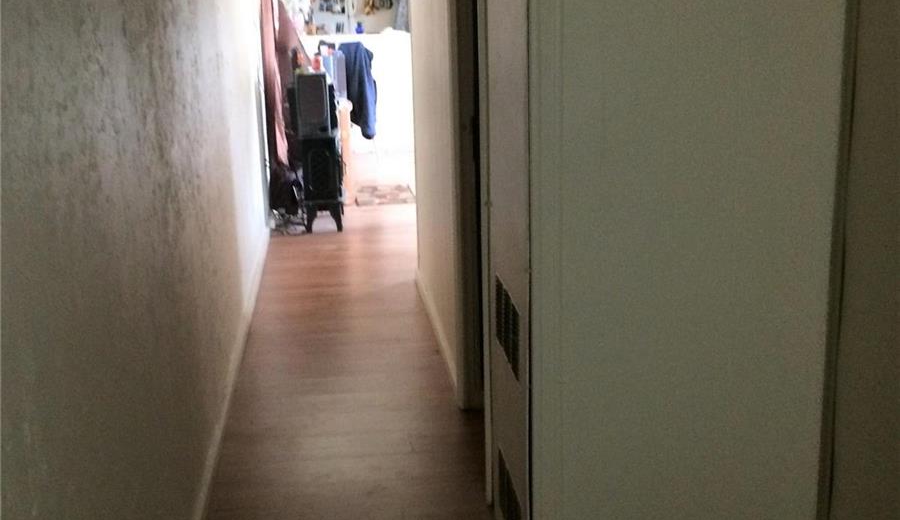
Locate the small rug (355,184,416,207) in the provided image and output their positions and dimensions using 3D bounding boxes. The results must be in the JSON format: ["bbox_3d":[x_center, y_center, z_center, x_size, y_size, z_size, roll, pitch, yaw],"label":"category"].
[{"bbox_3d":[-0.512,-0.522,7.992,0.460,0.012,0.767,-3,15,-6],"label":"small rug"}]

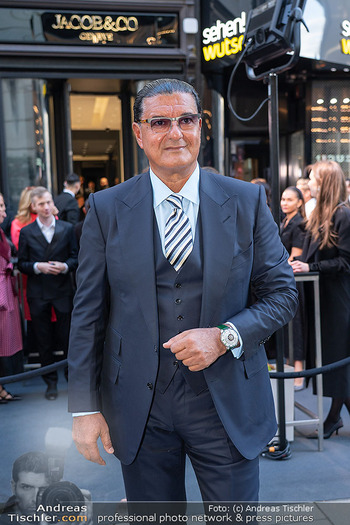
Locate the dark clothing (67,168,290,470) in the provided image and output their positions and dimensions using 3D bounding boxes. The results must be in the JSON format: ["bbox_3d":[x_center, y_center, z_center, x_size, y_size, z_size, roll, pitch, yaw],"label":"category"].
[{"bbox_3d":[0.035,0.460,1.480,0.630,1.450,0.390,-2,5,0],"label":"dark clothing"}]

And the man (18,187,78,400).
[{"bbox_3d":[-1.050,0.260,4.380,0.530,1.770,0.360,-3,5,-14],"label":"man"}]

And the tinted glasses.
[{"bbox_3d":[-0.022,-0.377,1.415,0.147,0.046,0.145,-8,11,-18],"label":"tinted glasses"}]

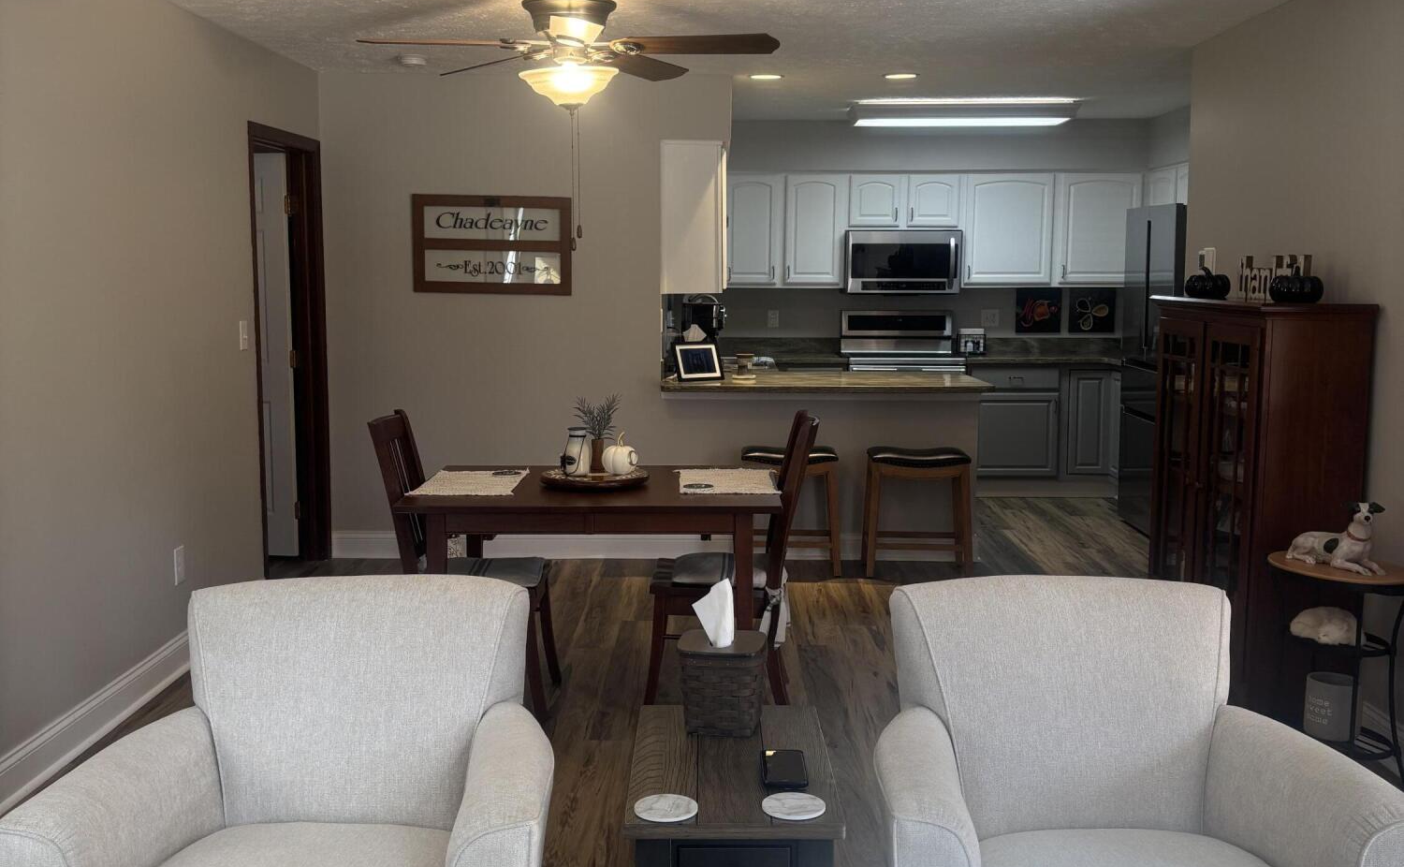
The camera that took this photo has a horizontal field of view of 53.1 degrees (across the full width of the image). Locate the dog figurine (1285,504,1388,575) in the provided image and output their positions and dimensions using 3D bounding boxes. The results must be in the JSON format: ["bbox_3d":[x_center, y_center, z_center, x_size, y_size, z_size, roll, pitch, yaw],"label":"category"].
[{"bbox_3d":[1.857,0.291,4.114,0.130,0.205,0.285,-6,9,-42],"label":"dog figurine"}]

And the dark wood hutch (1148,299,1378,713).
[{"bbox_3d":[1.902,0.229,4.963,0.370,1.380,1.150,0,7,1],"label":"dark wood hutch"}]

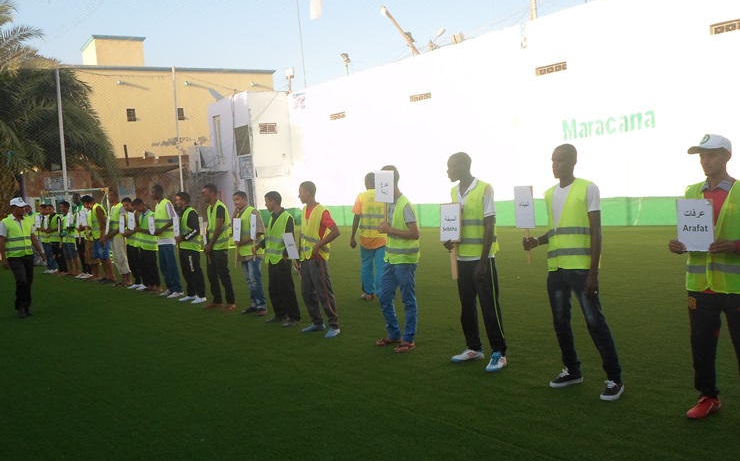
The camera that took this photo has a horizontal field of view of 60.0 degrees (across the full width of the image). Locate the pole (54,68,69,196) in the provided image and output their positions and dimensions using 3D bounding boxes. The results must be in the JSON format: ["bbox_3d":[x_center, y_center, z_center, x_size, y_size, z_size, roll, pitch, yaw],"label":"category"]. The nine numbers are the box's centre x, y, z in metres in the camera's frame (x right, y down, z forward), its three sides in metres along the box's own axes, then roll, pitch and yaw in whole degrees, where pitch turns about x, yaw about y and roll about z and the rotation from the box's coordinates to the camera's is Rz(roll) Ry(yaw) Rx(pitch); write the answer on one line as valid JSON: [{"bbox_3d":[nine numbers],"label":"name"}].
[{"bbox_3d":[-13.546,-3.306,28.435,0.140,7.706,0.140,-6,5,-40],"label":"pole"}]

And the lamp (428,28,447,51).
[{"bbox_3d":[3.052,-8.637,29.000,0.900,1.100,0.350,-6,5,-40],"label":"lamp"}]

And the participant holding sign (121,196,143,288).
[{"bbox_3d":[-4.346,0.225,11.785,0.420,1.660,0.480,-6,5,-40],"label":"participant holding sign"}]

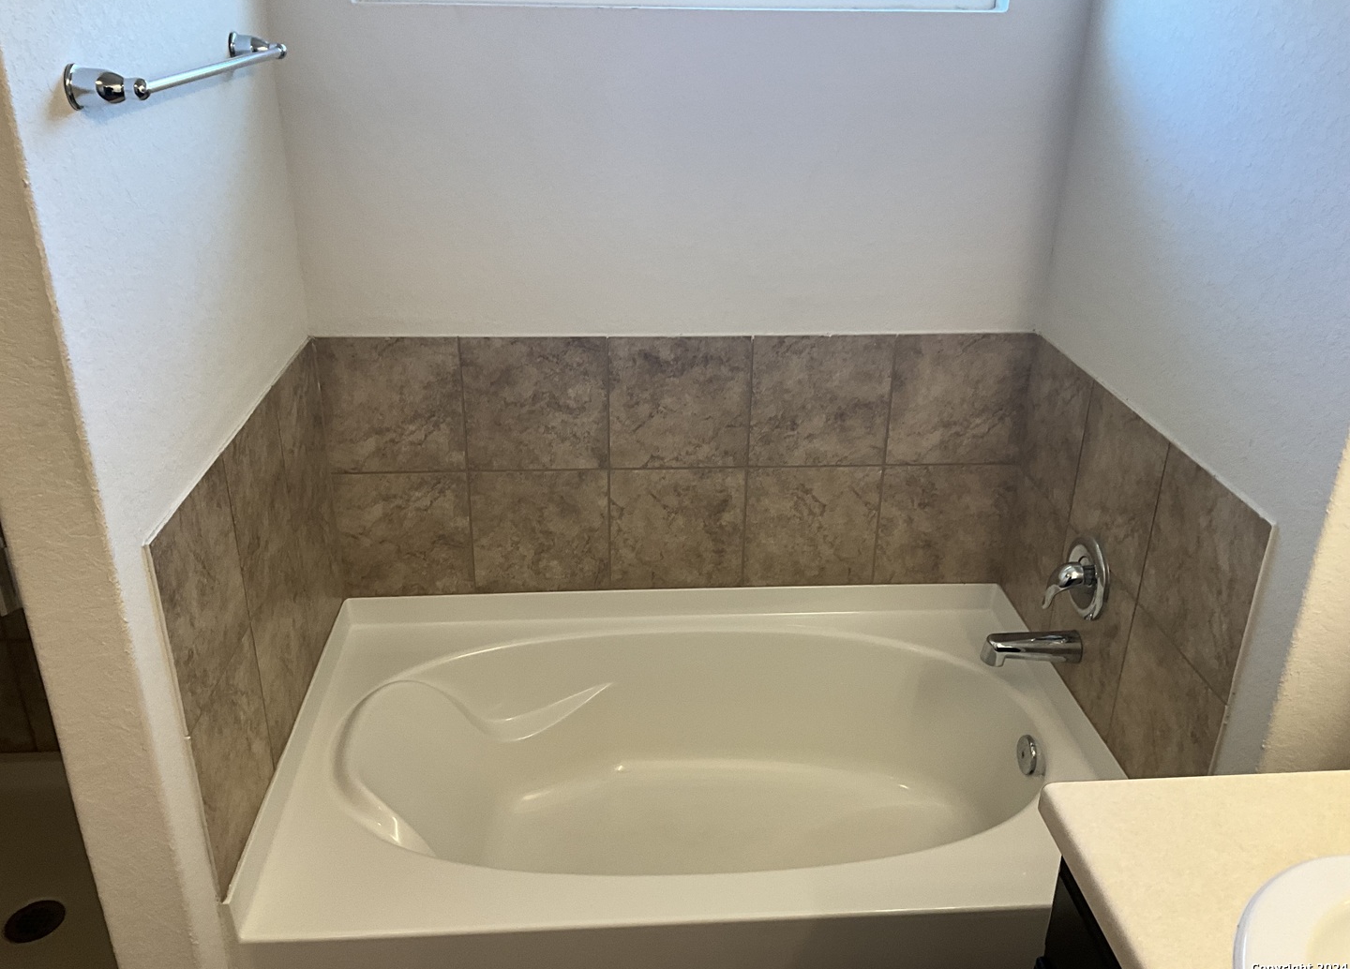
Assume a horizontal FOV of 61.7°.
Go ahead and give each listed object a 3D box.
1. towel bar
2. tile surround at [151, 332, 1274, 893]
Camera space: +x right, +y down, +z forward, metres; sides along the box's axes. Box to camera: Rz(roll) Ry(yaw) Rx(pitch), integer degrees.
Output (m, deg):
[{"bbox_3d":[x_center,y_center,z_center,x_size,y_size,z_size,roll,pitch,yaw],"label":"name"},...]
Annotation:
[{"bbox_3d":[-0.657,-0.581,1.554,0.088,0.055,0.670,-1,24,-4],"label":"towel bar"},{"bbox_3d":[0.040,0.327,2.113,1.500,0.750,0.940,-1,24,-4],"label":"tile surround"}]

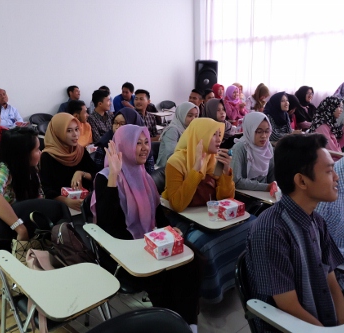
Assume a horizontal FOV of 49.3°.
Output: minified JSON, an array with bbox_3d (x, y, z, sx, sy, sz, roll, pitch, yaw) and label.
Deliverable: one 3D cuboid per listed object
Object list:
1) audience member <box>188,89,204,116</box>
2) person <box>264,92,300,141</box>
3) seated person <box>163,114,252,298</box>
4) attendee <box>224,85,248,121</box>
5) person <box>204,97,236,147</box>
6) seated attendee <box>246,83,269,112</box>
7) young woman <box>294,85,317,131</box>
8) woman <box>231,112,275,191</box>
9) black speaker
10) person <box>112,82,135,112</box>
[{"bbox_3d":[0.456,-0.394,5.036,0.500,1.260,0.800,-11,17,-36],"label":"audience member"},{"bbox_3d":[1.544,-0.324,4.808,0.800,1.220,0.480,11,18,39],"label":"person"},{"bbox_3d":[0.239,0.313,2.539,0.520,1.266,0.700,-12,19,-39],"label":"seated person"},{"bbox_3d":[1.088,-0.567,5.712,0.800,1.260,0.480,12,19,40],"label":"attendee"},{"bbox_3d":[0.540,-0.029,3.825,0.460,1.294,0.750,-12,18,-39],"label":"person"},{"bbox_3d":[1.474,-0.671,6.207,0.800,1.260,0.500,12,18,37],"label":"seated attendee"},{"bbox_3d":[1.966,-0.438,5.211,0.480,1.310,0.750,-11,18,-37],"label":"young woman"},{"bbox_3d":[0.678,0.240,2.592,0.480,1.210,0.800,-12,18,-39],"label":"woman"},{"bbox_3d":[0.713,-1.829,7.750,0.440,0.700,0.380,-1,14,-2],"label":"black speaker"},{"bbox_3d":[-0.628,-0.606,5.774,0.550,1.330,0.800,-7,15,-24],"label":"person"}]

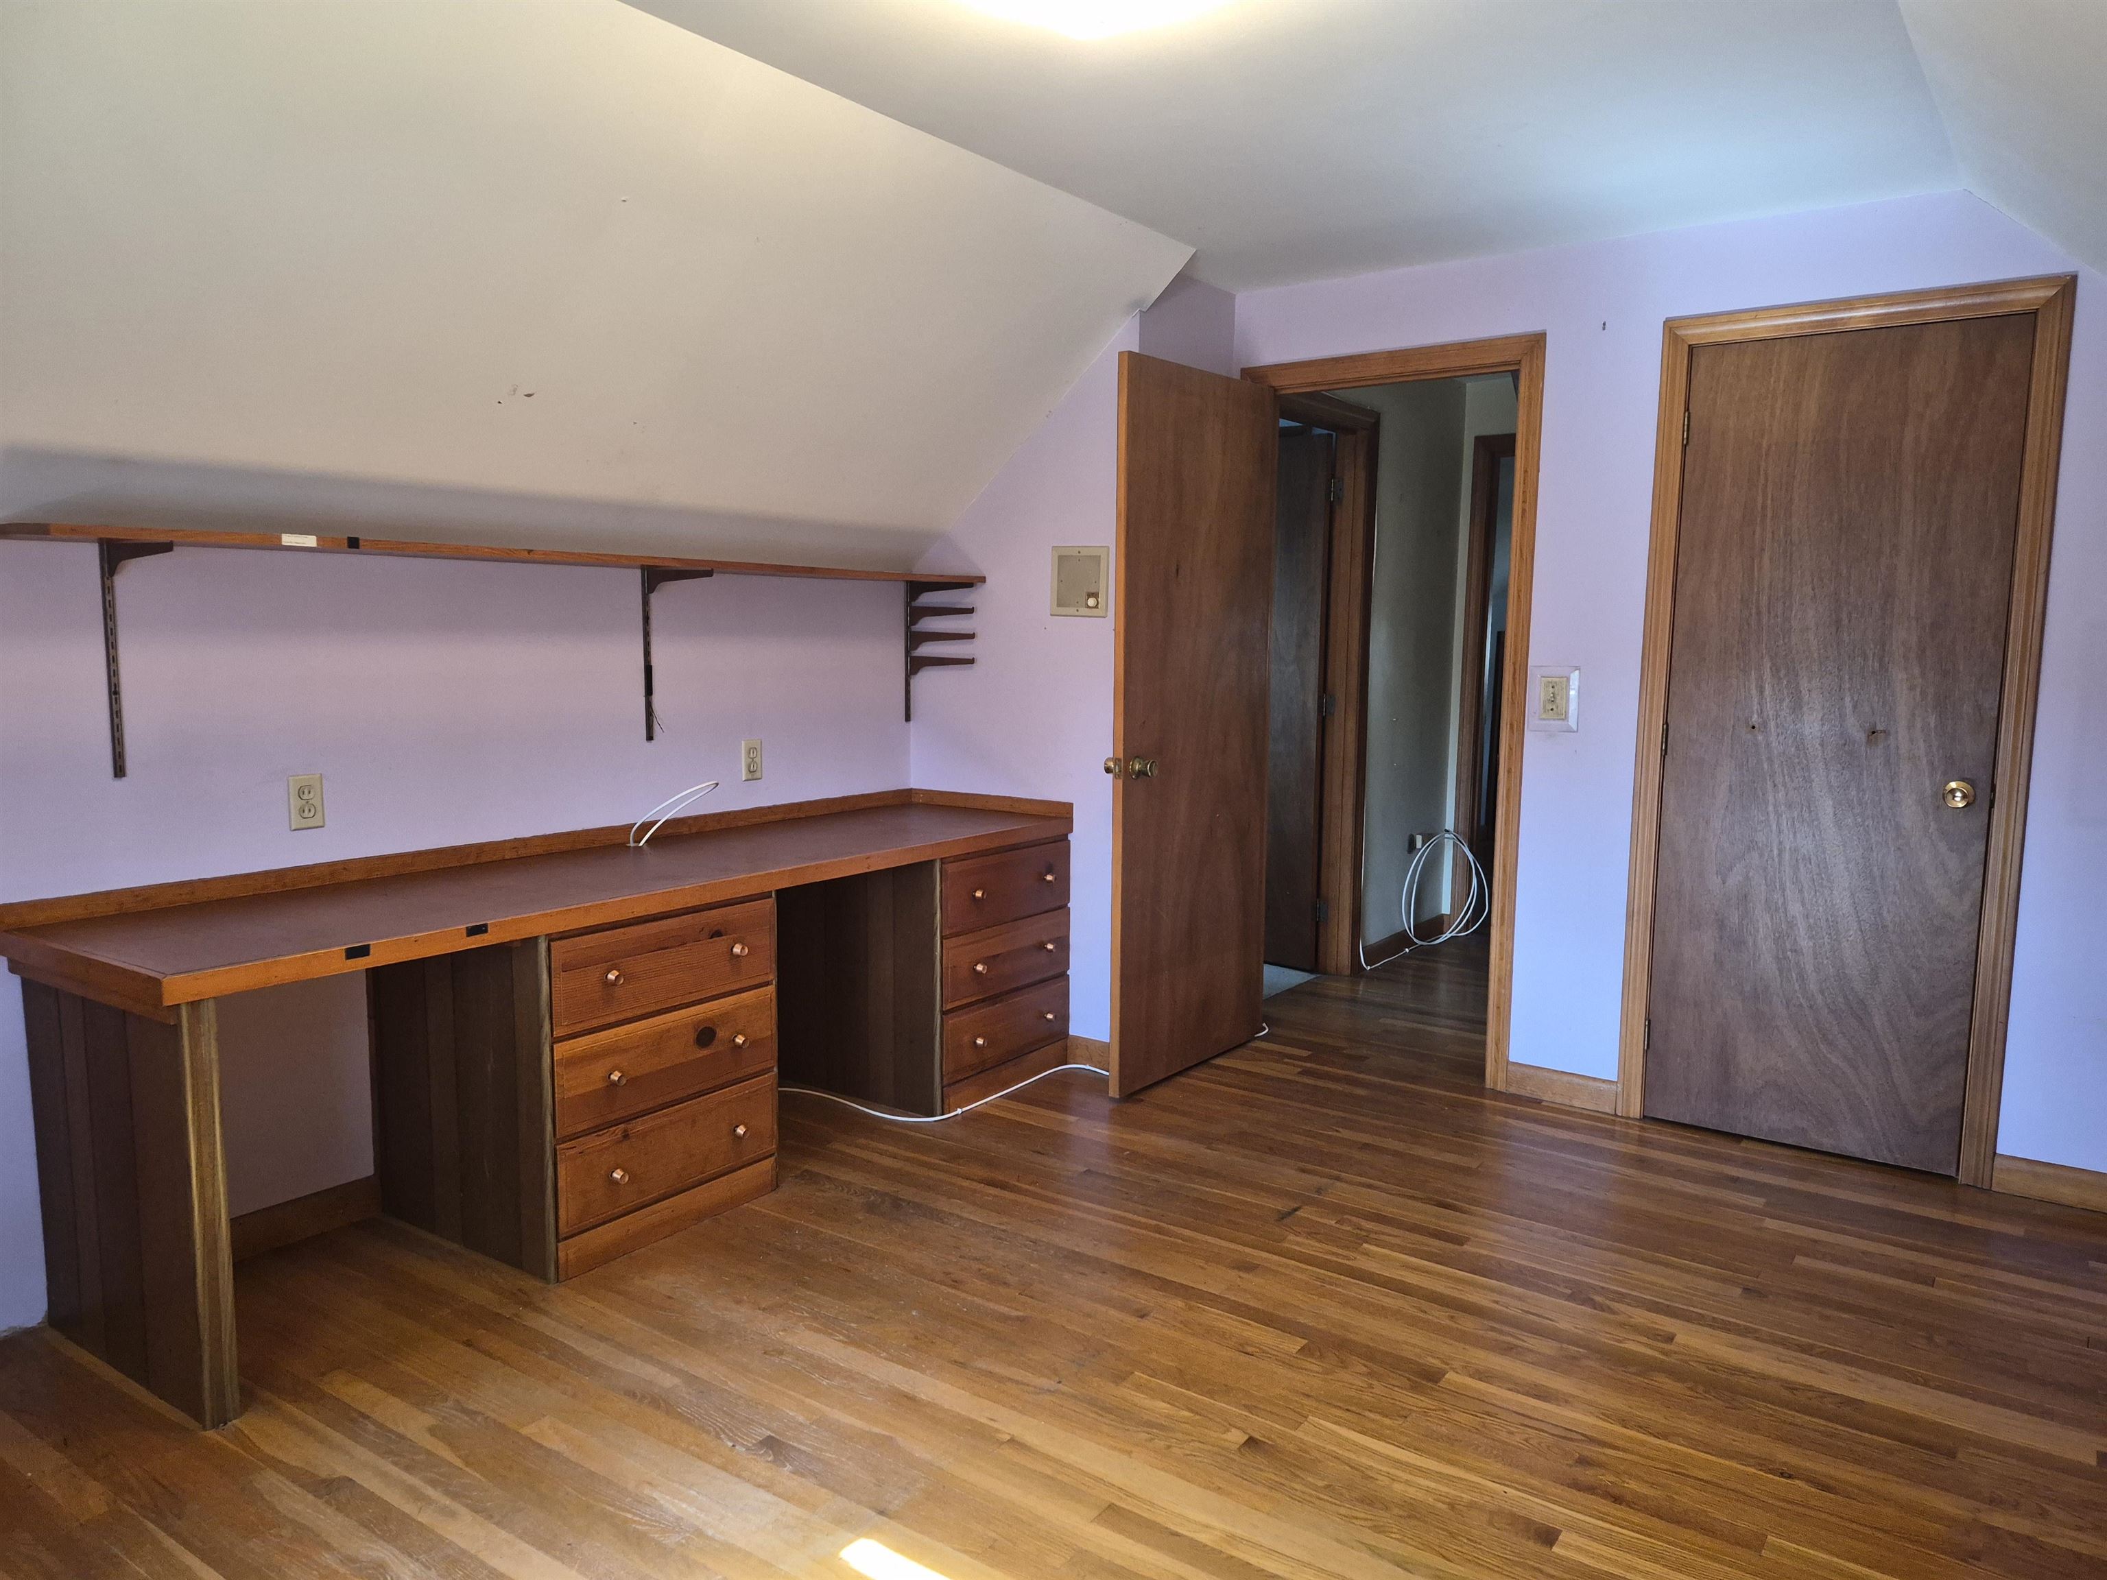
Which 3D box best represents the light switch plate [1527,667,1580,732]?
[{"bbox_3d":[1.376,-0.248,3.852,0.131,0.178,0.015,5,8,36],"label":"light switch plate"}]

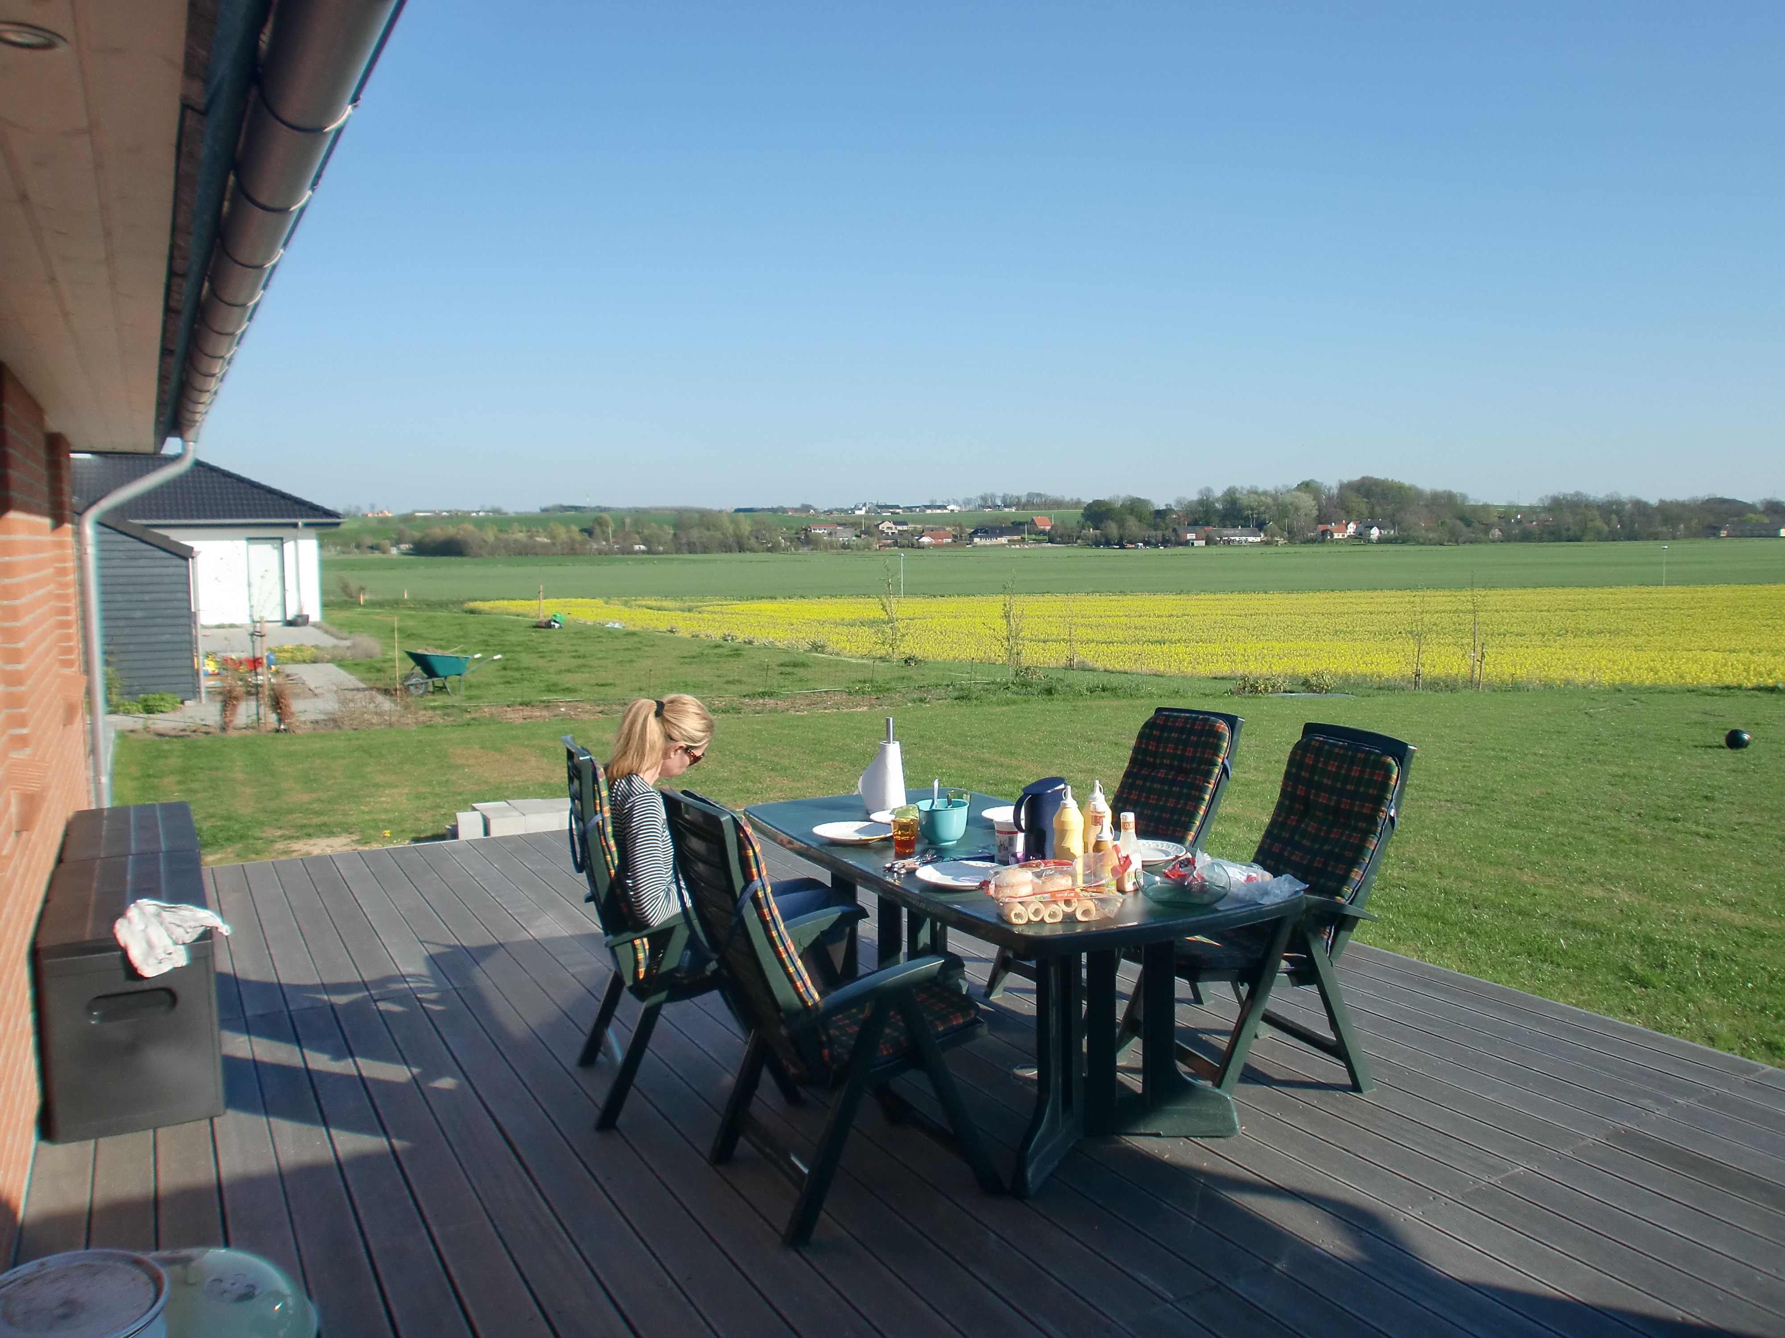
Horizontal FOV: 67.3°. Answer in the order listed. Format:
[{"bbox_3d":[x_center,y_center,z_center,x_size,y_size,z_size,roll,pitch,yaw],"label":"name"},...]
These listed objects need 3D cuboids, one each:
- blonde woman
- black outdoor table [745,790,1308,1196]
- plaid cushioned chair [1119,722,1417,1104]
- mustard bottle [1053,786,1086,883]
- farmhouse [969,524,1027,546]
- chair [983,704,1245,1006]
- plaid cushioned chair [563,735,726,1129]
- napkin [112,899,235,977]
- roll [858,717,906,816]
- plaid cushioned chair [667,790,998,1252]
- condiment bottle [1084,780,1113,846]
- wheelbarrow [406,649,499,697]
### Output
[{"bbox_3d":[-0.500,0.672,4.125,0.720,1.220,0.480,-3,5,-21],"label":"blonde woman"},{"bbox_3d":[0.311,0.903,4.186,1.012,0.730,1.939,-4,6,-29],"label":"black outdoor table"},{"bbox_3d":[1.145,0.740,4.116,0.753,1.047,0.580,-3,6,-22],"label":"plaid cushioned chair"},{"bbox_3d":[0.475,0.453,3.621,0.083,0.264,0.083,-1,5,0],"label":"mustard bottle"},{"bbox_3d":[35.339,-44.934,450.000,19.000,6.800,9.500,0,5,6],"label":"farmhouse"},{"bbox_3d":[0.806,0.691,4.846,0.763,1.022,0.580,-4,6,-31],"label":"chair"},{"bbox_3d":[-0.655,0.745,4.072,0.636,1.089,0.580,-3,5,-21],"label":"plaid cushioned chair"},{"bbox_3d":[-2.103,0.791,3.909,0.280,0.150,0.280,-4,6,-29],"label":"napkin"},{"bbox_3d":[-0.034,0.332,4.682,0.150,0.330,0.150,-1,5,0],"label":"roll"},{"bbox_3d":[-0.174,0.812,3.430,0.731,1.057,0.580,-3,6,-28],"label":"plaid cushioned chair"},{"bbox_3d":[0.568,0.444,3.709,0.083,0.264,0.083,-1,5,0],"label":"condiment bottle"},{"bbox_3d":[-6.641,0.063,20.300,1.420,0.680,0.640,-5,7,-40],"label":"wheelbarrow"}]

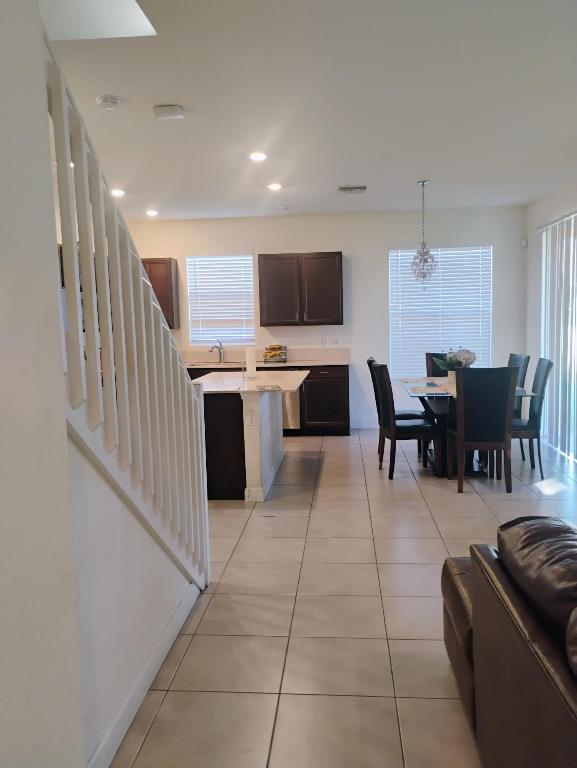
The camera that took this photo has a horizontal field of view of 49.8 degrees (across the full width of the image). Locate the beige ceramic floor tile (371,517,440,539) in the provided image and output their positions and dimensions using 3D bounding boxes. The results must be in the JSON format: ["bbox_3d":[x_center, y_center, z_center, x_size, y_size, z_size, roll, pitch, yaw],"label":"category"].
[{"bbox_3d":[0.825,1.021,4.414,0.455,0.010,0.452,-1,6,5],"label":"beige ceramic floor tile"}]

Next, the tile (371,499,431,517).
[{"bbox_3d":[0.867,0.977,4.870,0.455,0.010,0.450,-1,6,5],"label":"tile"}]

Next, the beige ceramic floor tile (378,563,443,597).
[{"bbox_3d":[0.753,1.123,3.551,0.456,0.010,0.452,-1,6,5],"label":"beige ceramic floor tile"}]

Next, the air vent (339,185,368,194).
[{"bbox_3d":[0.668,-2.014,6.468,0.310,0.020,0.280,-1,6,5],"label":"air vent"}]

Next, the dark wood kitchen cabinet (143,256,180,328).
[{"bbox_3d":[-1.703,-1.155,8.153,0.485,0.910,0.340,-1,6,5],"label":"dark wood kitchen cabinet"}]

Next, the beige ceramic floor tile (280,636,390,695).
[{"bbox_3d":[0.216,1.225,2.701,0.456,0.010,0.452,-1,6,5],"label":"beige ceramic floor tile"}]

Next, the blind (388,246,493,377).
[{"bbox_3d":[1.967,-0.916,8.076,1.311,1.668,0.060,-1,6,5],"label":"blind"}]

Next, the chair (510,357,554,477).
[{"bbox_3d":[2.143,0.308,5.837,0.530,1.065,0.495,0,6,11],"label":"chair"}]

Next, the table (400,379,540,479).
[{"bbox_3d":[1.752,0.400,6.470,1.110,0.770,1.680,-1,6,5],"label":"table"}]

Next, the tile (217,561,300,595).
[{"bbox_3d":[-0.163,1.129,3.605,0.453,0.010,0.445,-1,6,5],"label":"tile"}]

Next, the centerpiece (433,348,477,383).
[{"bbox_3d":[1.693,-0.167,6.345,0.420,0.380,0.380,-1,6,5],"label":"centerpiece"}]

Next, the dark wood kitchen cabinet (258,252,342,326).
[{"bbox_3d":[0.172,-1.188,7.984,1.050,0.910,0.340,-1,6,5],"label":"dark wood kitchen cabinet"}]

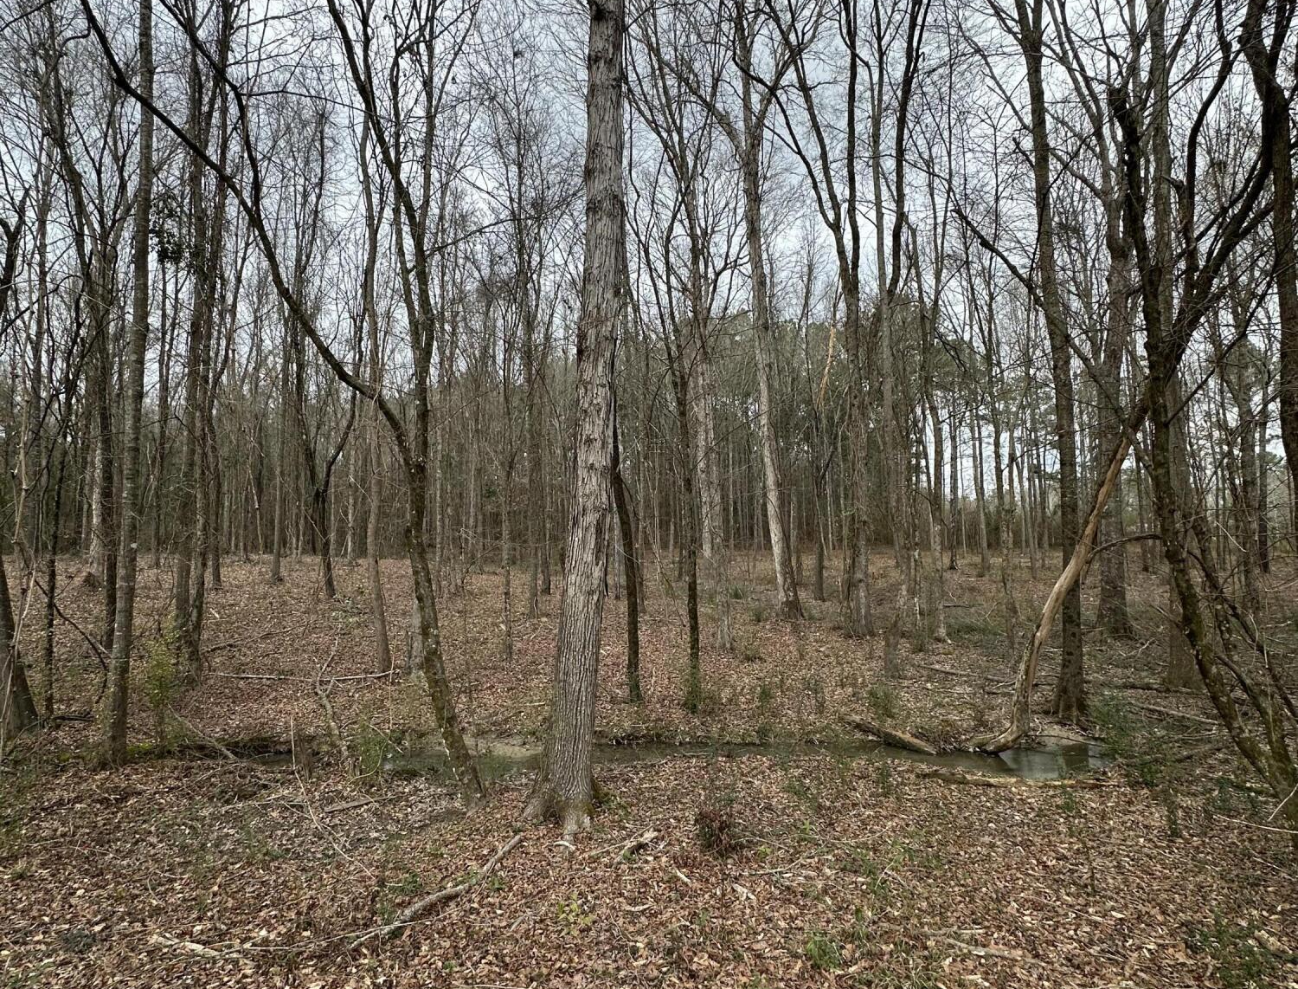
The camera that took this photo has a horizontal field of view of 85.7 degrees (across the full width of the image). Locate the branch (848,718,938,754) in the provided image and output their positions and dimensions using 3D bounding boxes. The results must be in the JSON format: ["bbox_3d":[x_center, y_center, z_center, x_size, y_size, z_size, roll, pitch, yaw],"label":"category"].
[{"bbox_3d":[2.381,2.384,6.900,0.870,0.140,0.160,10,3,38],"label":"branch"}]

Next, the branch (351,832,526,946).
[{"bbox_3d":[-0.943,1.943,3.507,0.150,0.070,1.320,3,-5,23],"label":"branch"}]

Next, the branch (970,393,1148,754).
[{"bbox_3d":[3.895,0.859,6.453,0.460,3.600,0.320,20,9,-3],"label":"branch"}]

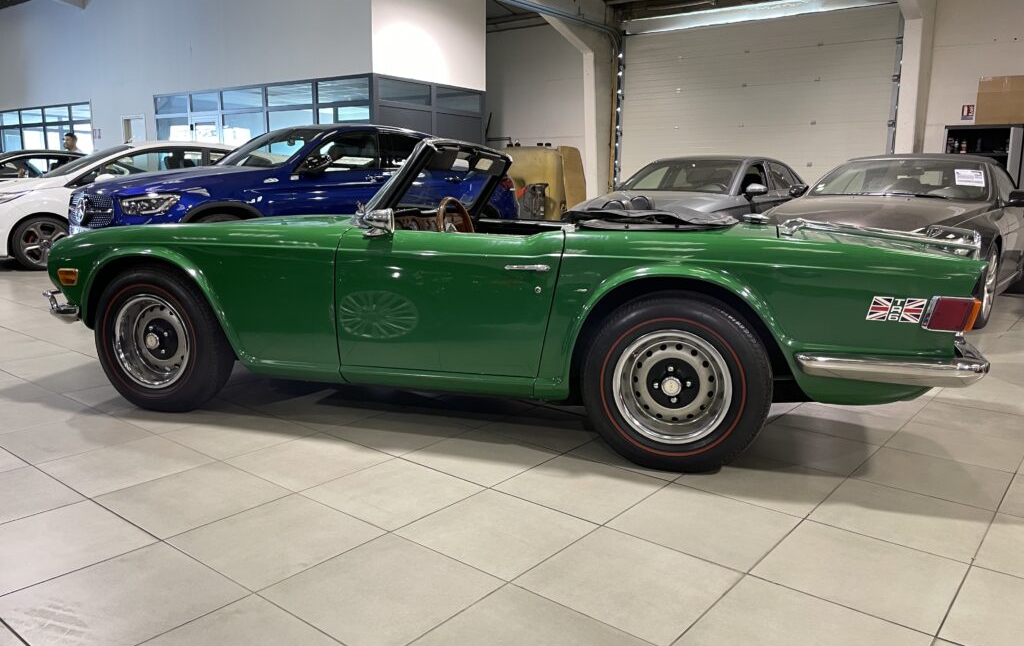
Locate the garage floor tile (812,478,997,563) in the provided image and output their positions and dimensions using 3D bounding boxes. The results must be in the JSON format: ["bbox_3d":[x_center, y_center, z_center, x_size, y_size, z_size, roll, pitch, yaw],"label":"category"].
[{"bbox_3d":[1.226,0.613,2.422,0.445,0.010,0.445,9,13,38],"label":"garage floor tile"}]

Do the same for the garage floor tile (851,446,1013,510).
[{"bbox_3d":[1.504,0.550,2.750,0.447,0.010,0.447,9,13,38],"label":"garage floor tile"}]

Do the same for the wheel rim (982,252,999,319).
[{"bbox_3d":[3.503,-0.293,5.798,0.200,0.510,0.510,9,13,39],"label":"wheel rim"}]

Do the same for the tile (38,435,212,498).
[{"bbox_3d":[-1.371,0.508,2.757,0.447,0.010,0.447,9,13,38],"label":"tile"}]

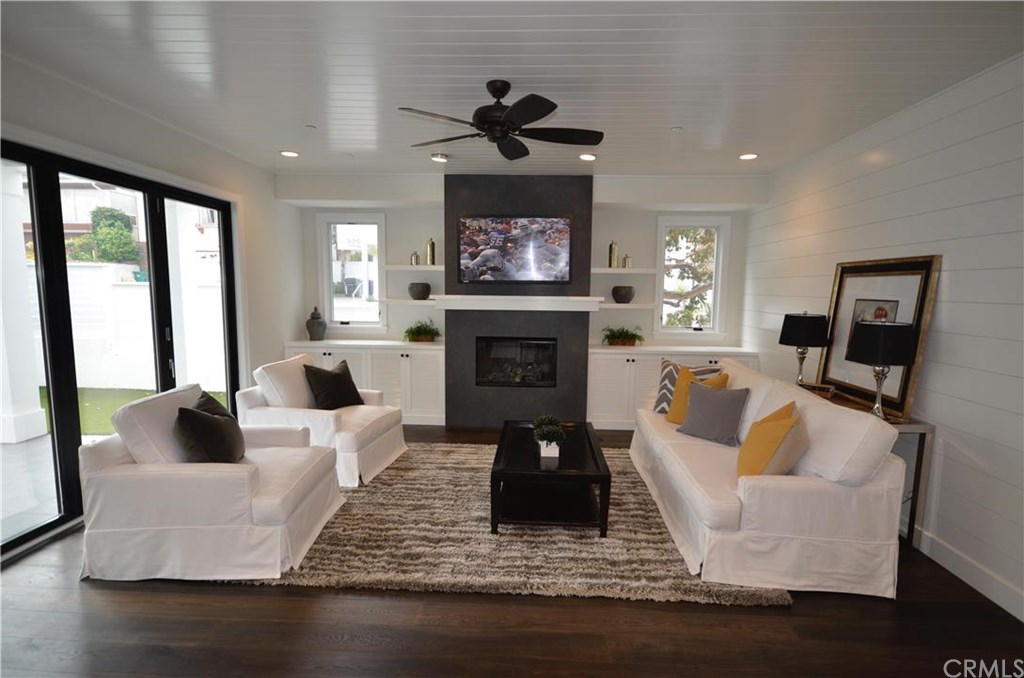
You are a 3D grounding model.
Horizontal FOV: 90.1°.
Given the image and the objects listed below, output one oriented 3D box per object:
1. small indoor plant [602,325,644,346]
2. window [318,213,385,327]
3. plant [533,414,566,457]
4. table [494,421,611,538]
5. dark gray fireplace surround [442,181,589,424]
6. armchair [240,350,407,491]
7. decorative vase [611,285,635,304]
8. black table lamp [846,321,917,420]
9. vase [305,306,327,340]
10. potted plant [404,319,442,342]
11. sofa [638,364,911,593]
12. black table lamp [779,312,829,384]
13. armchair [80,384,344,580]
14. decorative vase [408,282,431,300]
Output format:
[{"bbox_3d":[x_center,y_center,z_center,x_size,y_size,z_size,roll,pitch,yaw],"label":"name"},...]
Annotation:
[{"bbox_3d":[1.295,-0.031,5.940,0.485,0.264,0.278,1,6,2],"label":"small indoor plant"},{"bbox_3d":[-1.877,-0.791,5.997,0.798,1.343,0.103,1,6,2],"label":"window"},{"bbox_3d":[0.259,0.676,3.600,0.211,0.288,0.211,1,6,2],"label":"plant"},{"bbox_3d":[0.271,0.977,3.793,0.746,0.401,1.193,1,6,2],"label":"table"},{"bbox_3d":[0.062,-0.377,5.643,1.522,2.686,0.569,1,6,2],"label":"dark gray fireplace surround"},{"bbox_3d":[-1.578,0.625,4.443,1.043,0.916,0.964,2,6,9],"label":"armchair"},{"bbox_3d":[1.248,-0.489,5.713,0.261,0.194,0.261,1,6,2],"label":"decorative vase"},{"bbox_3d":[2.228,0.189,3.101,0.356,0.624,0.356,1,6,2],"label":"black table lamp"},{"bbox_3d":[-2.340,-0.178,6.127,0.246,0.427,0.246,1,6,2],"label":"vase"},{"bbox_3d":[-1.062,-0.096,6.065,0.429,0.308,0.270,1,6,2],"label":"potted plant"},{"bbox_3d":[1.564,0.737,3.684,1.011,0.932,2.165,1,6,2],"label":"sofa"},{"bbox_3d":[2.355,0.088,4.148,0.359,0.622,0.359,1,6,2],"label":"black table lamp"},{"bbox_3d":[-1.750,0.783,3.168,1.049,0.938,0.970,1,6,2],"label":"armchair"},{"bbox_3d":[-1.086,-0.555,6.004,0.267,0.197,0.267,1,6,2],"label":"decorative vase"}]

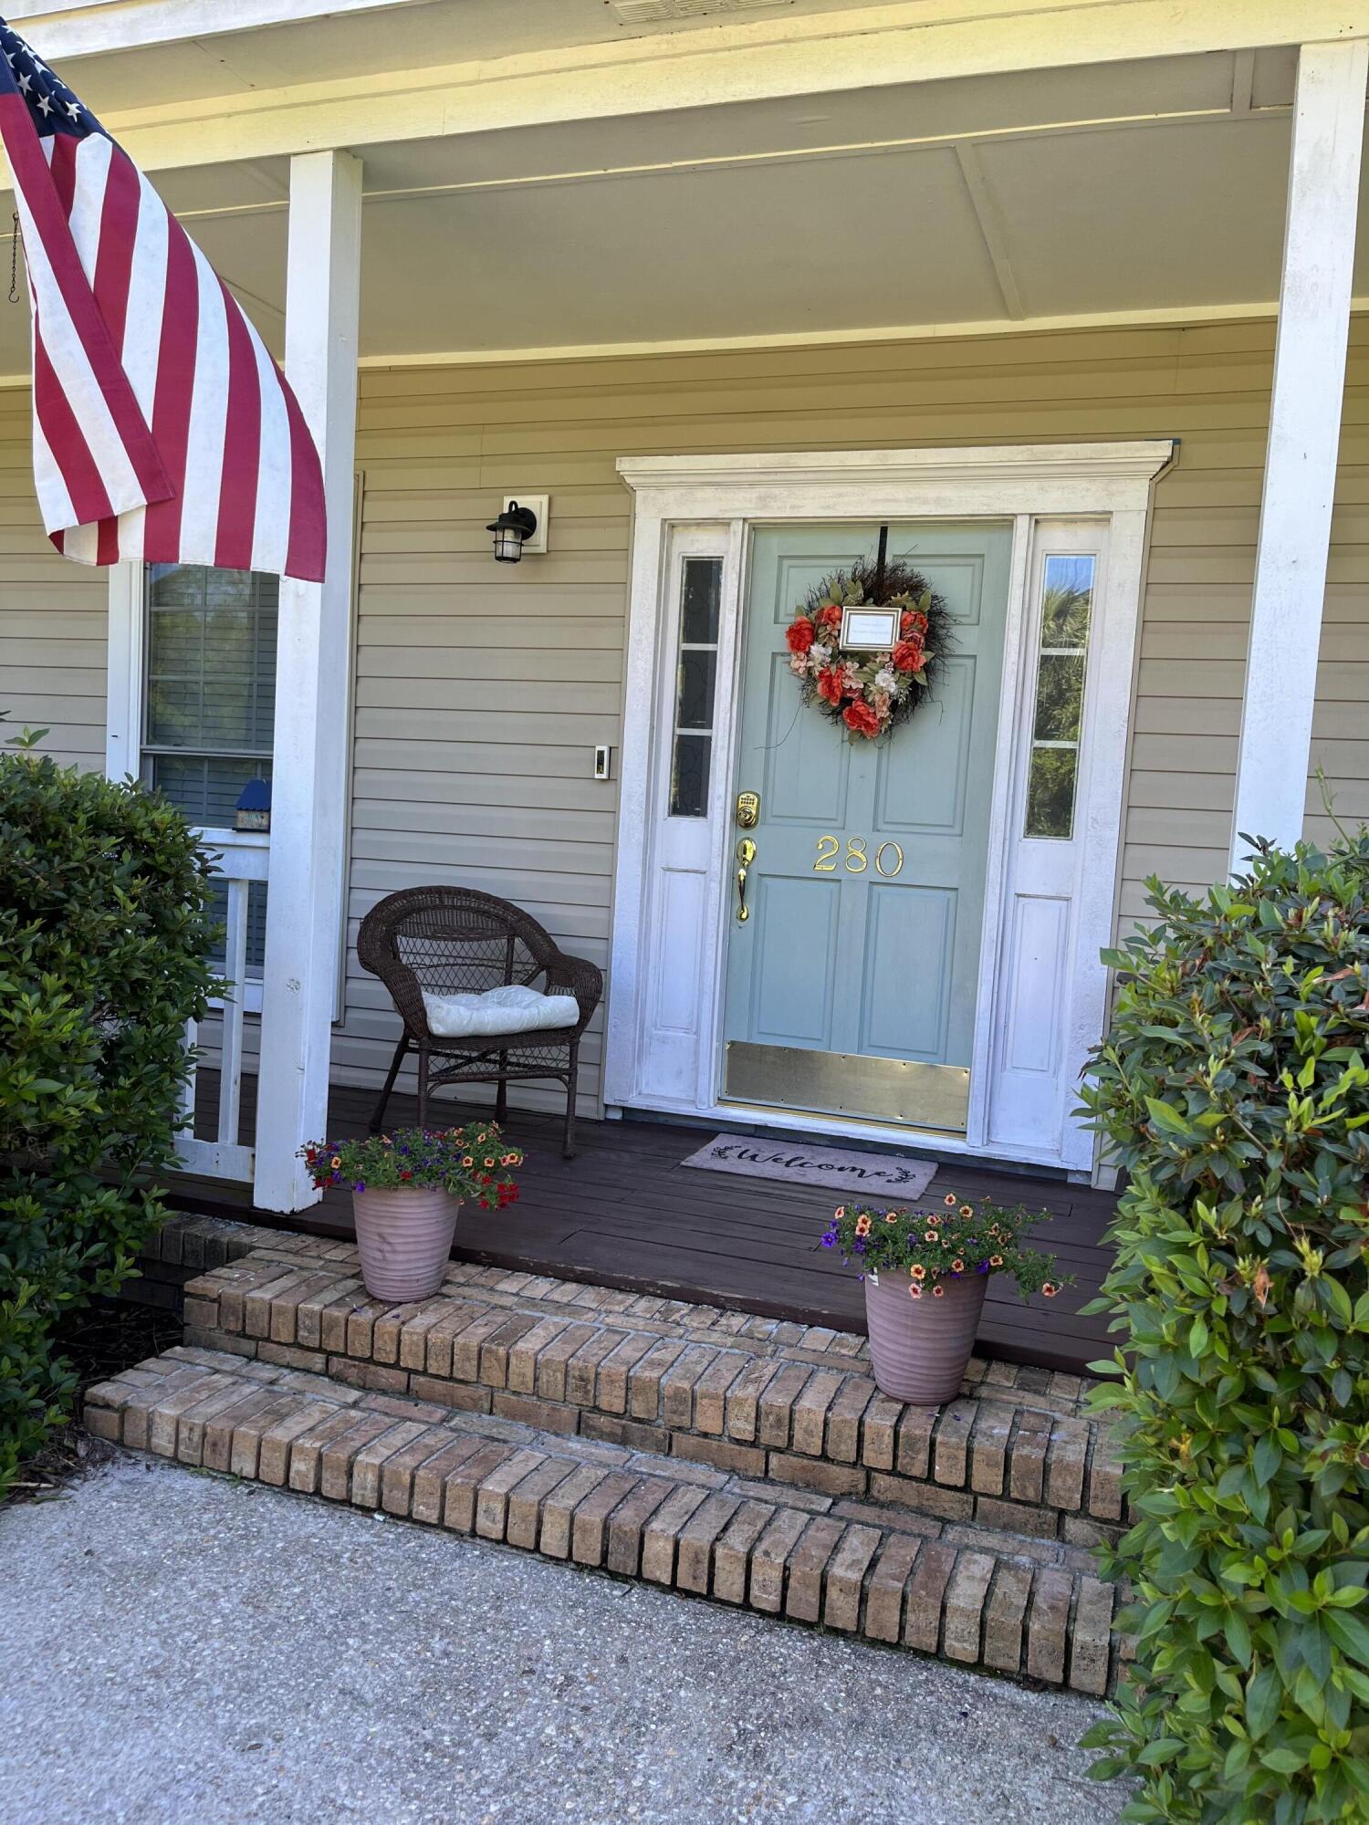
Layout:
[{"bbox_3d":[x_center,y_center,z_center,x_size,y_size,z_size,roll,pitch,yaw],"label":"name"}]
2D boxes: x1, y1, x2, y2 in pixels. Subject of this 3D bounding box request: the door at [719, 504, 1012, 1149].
[{"bbox_3d":[0.604,-0.296,4.681,0.891,2.020,0.050,5,5,19],"label":"door"}]

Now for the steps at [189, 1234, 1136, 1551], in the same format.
[{"bbox_3d":[-0.064,1.045,3.118,2.257,0.163,0.451,5,5,19],"label":"steps"}]

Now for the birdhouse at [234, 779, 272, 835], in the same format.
[{"bbox_3d":[-1.144,-0.289,3.751,0.124,0.144,0.114,5,5,19],"label":"birdhouse"}]

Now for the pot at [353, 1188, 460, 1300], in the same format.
[{"bbox_3d":[-0.671,0.767,3.312,0.277,0.287,0.277,3,5,0],"label":"pot"}]

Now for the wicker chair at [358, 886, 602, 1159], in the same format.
[{"bbox_3d":[-0.702,0.351,4.547,0.653,0.832,0.634,1,5,-31],"label":"wicker chair"}]

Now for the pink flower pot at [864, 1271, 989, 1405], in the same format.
[{"bbox_3d":[0.504,0.867,2.905,0.277,0.292,0.277,3,5,0],"label":"pink flower pot"}]

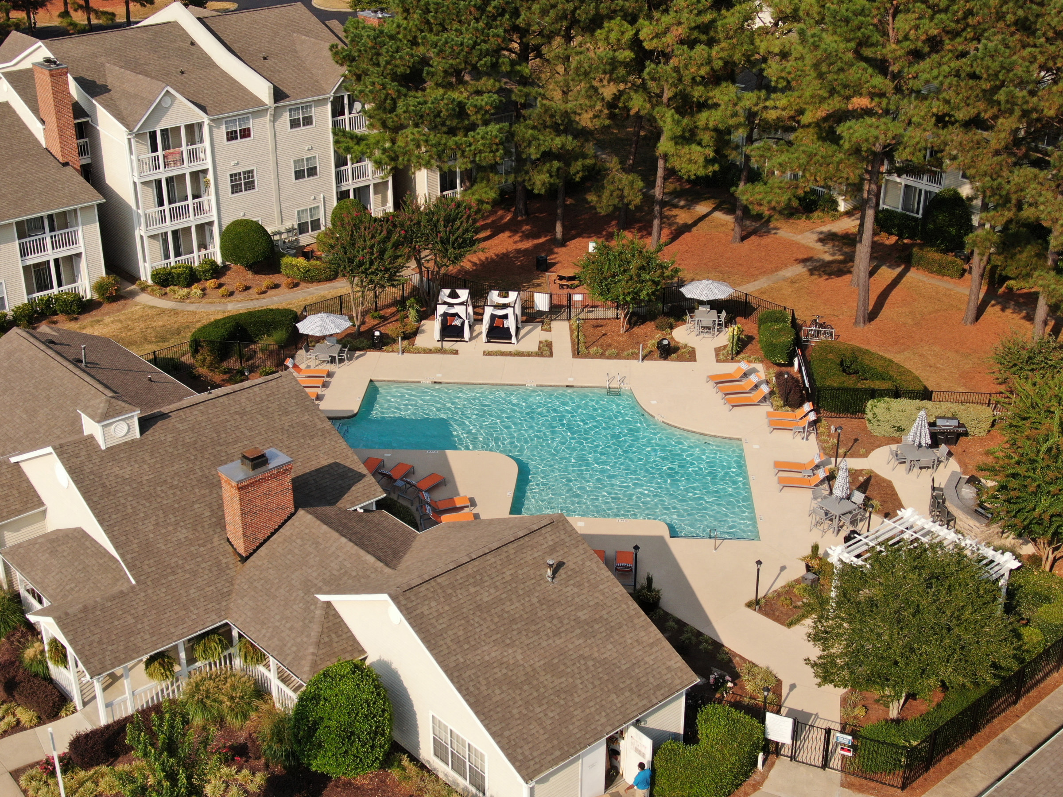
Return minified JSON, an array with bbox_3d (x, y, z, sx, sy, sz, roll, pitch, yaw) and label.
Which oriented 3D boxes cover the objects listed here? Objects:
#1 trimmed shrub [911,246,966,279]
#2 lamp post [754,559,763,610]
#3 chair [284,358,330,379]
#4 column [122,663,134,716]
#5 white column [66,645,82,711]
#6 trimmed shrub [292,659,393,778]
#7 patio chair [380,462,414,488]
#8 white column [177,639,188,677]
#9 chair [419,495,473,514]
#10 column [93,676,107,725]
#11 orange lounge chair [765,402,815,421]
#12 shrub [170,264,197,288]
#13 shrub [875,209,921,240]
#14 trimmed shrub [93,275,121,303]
[{"bbox_3d":[22.870,-7.661,79.460,3.050,1.150,1.220,22,33,38],"label":"trimmed shrub"},{"bbox_3d":[7.621,6.247,47.305,0.260,1.950,0.260,0,25,0],"label":"lamp post"},{"bbox_3d":[-10.564,-1.349,66.577,1.970,0.900,0.690,2,26,4],"label":"chair"},{"bbox_3d":[-12.007,8.525,41.972,0.190,2.450,0.190,-20,30,-38],"label":"column"},{"bbox_3d":[-14.170,8.706,43.912,0.160,2.350,0.160,-21,33,-37],"label":"white column"},{"bbox_3d":[-5.470,9.350,41.294,2.920,3.450,2.920,0,26,0],"label":"trimmed shrub"},{"bbox_3d":[-5.385,2.984,55.616,0.660,0.820,1.970,11,27,23],"label":"patio chair"},{"bbox_3d":[-10.880,8.516,44.309,0.160,2.350,0.160,-21,33,-37],"label":"white column"},{"bbox_3d":[-3.300,3.968,53.510,1.970,0.820,0.660,-10,27,-21],"label":"chair"},{"bbox_3d":[-12.940,9.306,42.659,0.160,2.350,0.160,-21,33,-37],"label":"column"},{"bbox_3d":[11.401,0.684,62.333,1.970,0.900,0.690,2,26,4],"label":"orange lounge chair"},{"bbox_3d":[-19.100,-6.698,77.427,1.300,1.170,1.300,0,26,0],"label":"shrub"},{"bbox_3d":[22.862,-10.897,87.996,1.400,1.350,3.300,-18,29,-35],"label":"shrub"},{"bbox_3d":[-21.747,-5.557,72.252,1.450,1.400,1.450,0,25,0],"label":"trimmed shrub"}]

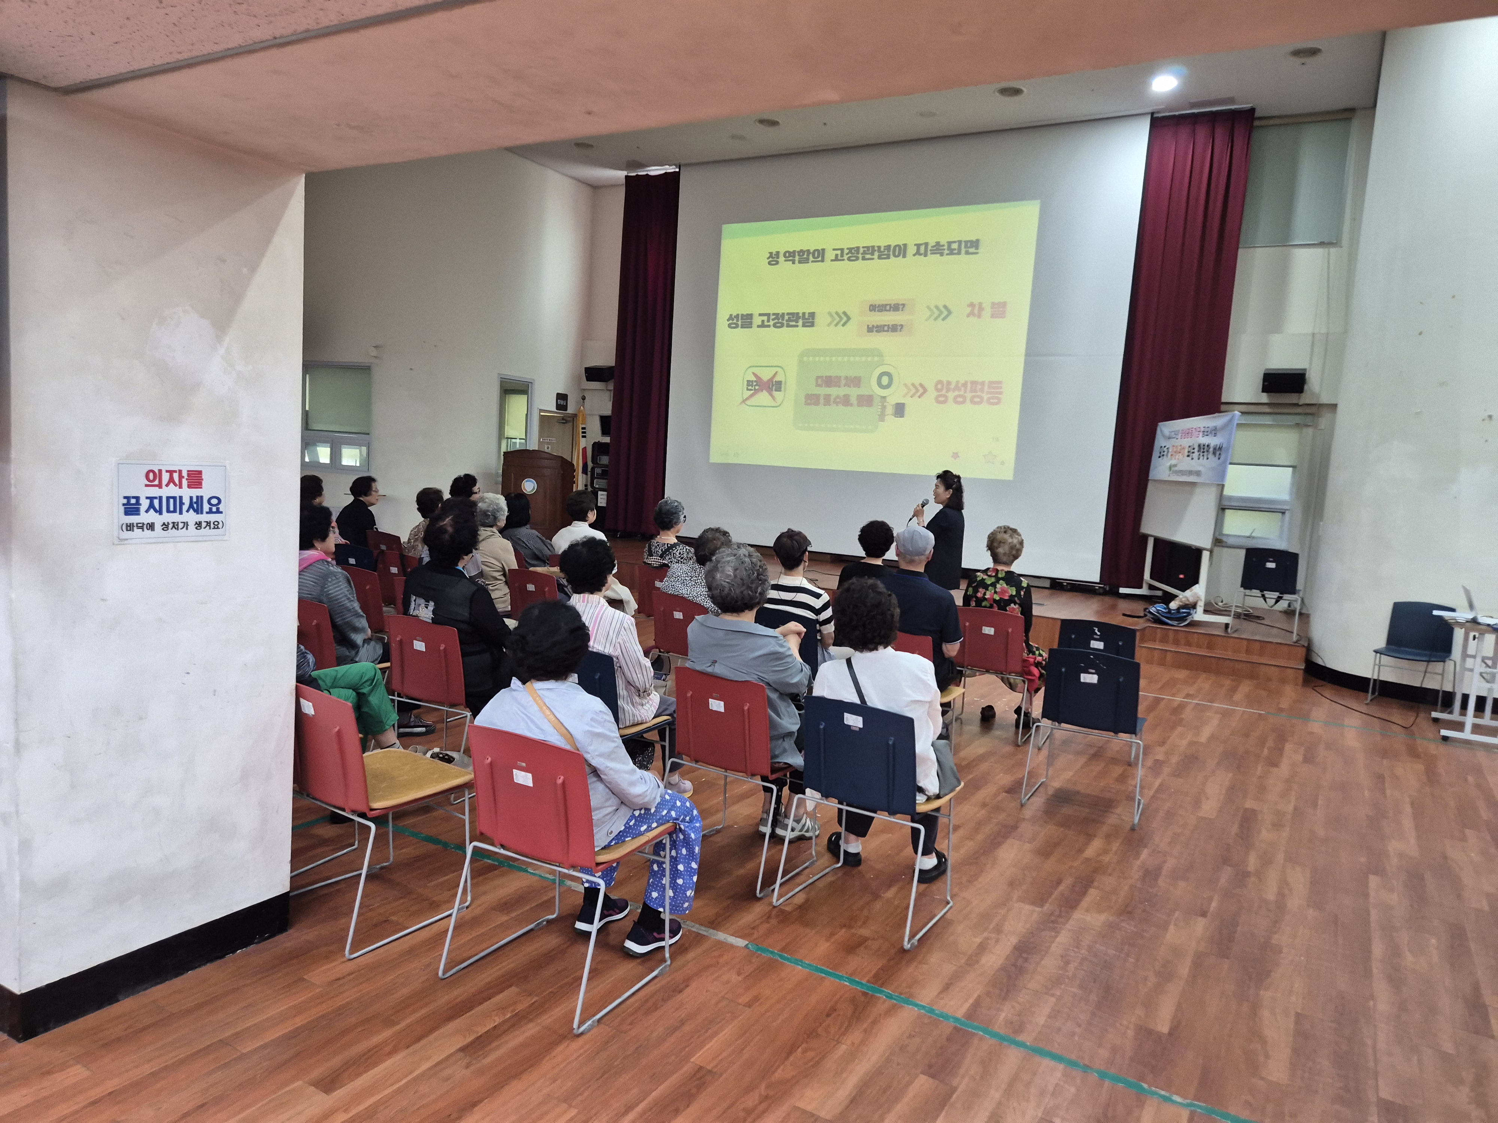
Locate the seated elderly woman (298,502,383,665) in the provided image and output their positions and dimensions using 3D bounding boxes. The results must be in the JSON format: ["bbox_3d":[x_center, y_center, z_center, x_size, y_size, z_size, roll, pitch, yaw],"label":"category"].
[{"bbox_3d":[-2.067,0.329,5.259,0.500,1.260,0.720,8,7,34],"label":"seated elderly woman"}]

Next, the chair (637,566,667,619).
[{"bbox_3d":[-0.559,0.428,7.507,0.515,0.800,0.510,7,7,29],"label":"chair"}]

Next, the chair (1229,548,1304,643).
[{"bbox_3d":[4.699,0.275,8.959,0.518,0.781,0.528,7,7,33],"label":"chair"}]

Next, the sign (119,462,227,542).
[{"bbox_3d":[-1.548,-0.161,2.682,0.008,0.216,0.306,7,7,30],"label":"sign"}]

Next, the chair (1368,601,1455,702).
[{"bbox_3d":[5.143,0.743,7.690,0.497,0.784,0.490,9,8,40],"label":"chair"}]

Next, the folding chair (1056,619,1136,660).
[{"bbox_3d":[2.087,0.726,5.958,0.518,0.781,0.528,6,6,26],"label":"folding chair"}]

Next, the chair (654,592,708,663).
[{"bbox_3d":[-0.314,0.579,6.182,0.515,0.800,0.510,7,7,30],"label":"chair"}]

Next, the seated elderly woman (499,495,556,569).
[{"bbox_3d":[-1.705,0.062,7.966,0.480,1.219,0.672,7,7,29],"label":"seated elderly woman"}]

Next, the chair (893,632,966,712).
[{"bbox_3d":[0.837,0.739,5.328,0.515,0.800,0.510,7,7,32],"label":"chair"}]

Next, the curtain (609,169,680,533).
[{"bbox_3d":[-1.566,-2.978,14.537,0.998,5.184,0.192,7,7,29],"label":"curtain"}]

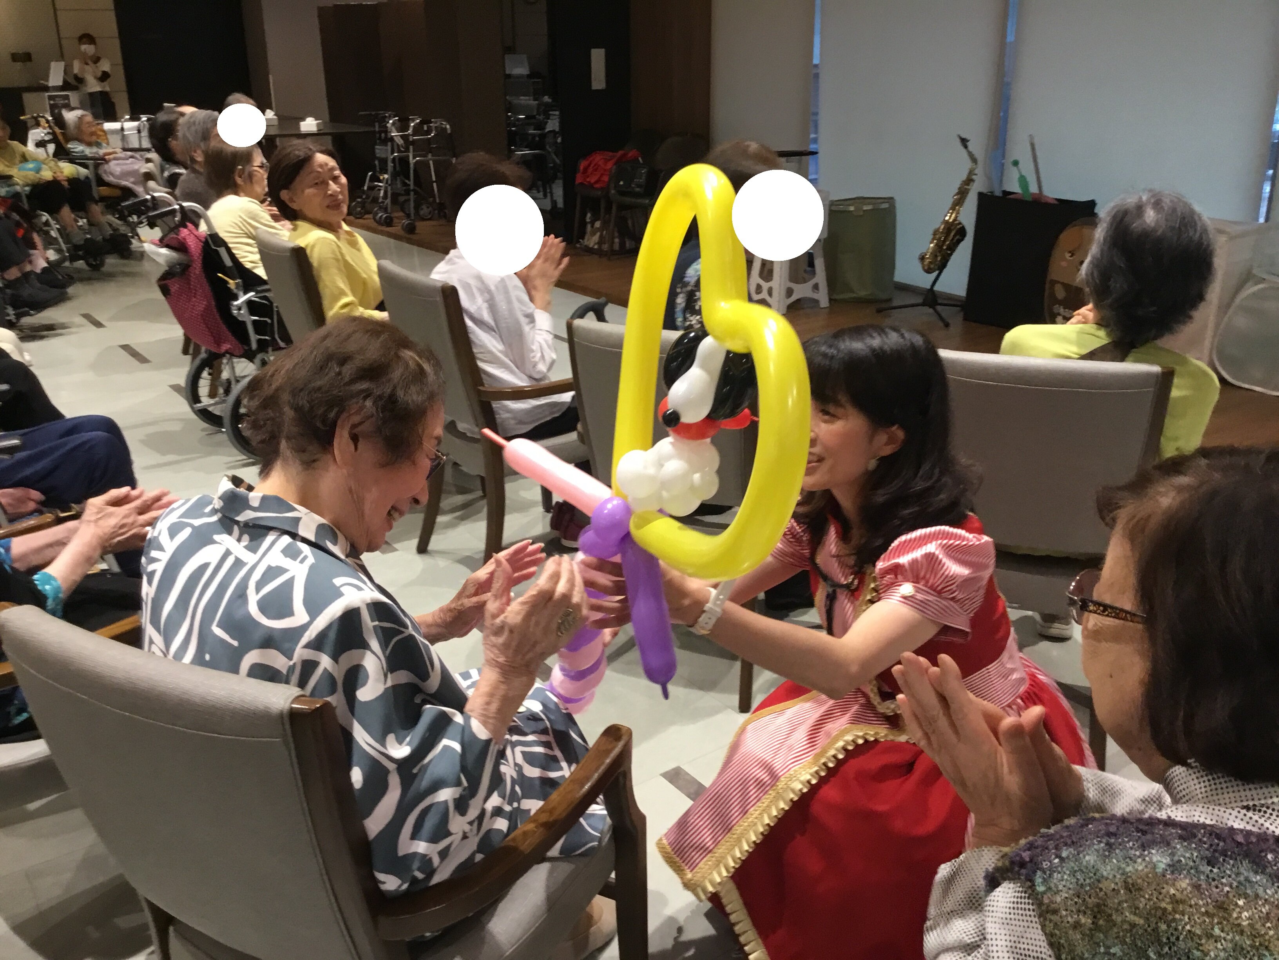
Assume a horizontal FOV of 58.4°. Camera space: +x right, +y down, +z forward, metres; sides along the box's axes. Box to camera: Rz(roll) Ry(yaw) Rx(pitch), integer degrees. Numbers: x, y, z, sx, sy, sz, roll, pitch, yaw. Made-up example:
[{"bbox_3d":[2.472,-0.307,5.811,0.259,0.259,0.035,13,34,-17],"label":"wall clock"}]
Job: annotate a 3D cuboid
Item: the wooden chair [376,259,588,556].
[{"bbox_3d":[-0.342,-0.182,3.197,0.570,0.840,0.575,-15,24,-33],"label":"wooden chair"}]

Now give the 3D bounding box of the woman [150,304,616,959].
[{"bbox_3d":[-0.247,0.295,1.488,0.510,1.110,0.690,14,25,35],"label":"woman"}]

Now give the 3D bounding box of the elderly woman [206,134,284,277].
[{"bbox_3d":[-1.283,-0.742,4.312,0.720,1.060,0.480,-12,23,-28],"label":"elderly woman"}]

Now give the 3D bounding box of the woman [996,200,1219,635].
[{"bbox_3d":[0.989,-0.088,2.497,0.500,1.100,0.700,5,21,16],"label":"woman"}]

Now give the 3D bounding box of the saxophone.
[{"bbox_3d":[1.728,-1.464,6.222,0.290,0.730,0.180,16,10,-30],"label":"saxophone"}]

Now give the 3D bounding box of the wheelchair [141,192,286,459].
[{"bbox_3d":[-1.330,-0.595,4.291,0.950,0.900,0.560,-14,24,-32],"label":"wheelchair"}]

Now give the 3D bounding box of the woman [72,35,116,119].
[{"bbox_3d":[-5.236,-3.519,11.266,0.480,1.620,0.360,-7,21,-16],"label":"woman"}]

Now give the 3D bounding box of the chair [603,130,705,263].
[{"bbox_3d":[0.112,-1.989,8.067,0.550,0.830,0.560,15,25,37],"label":"chair"}]

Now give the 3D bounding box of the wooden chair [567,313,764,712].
[{"bbox_3d":[0.172,0.008,2.653,0.575,0.840,0.570,9,22,26],"label":"wooden chair"}]

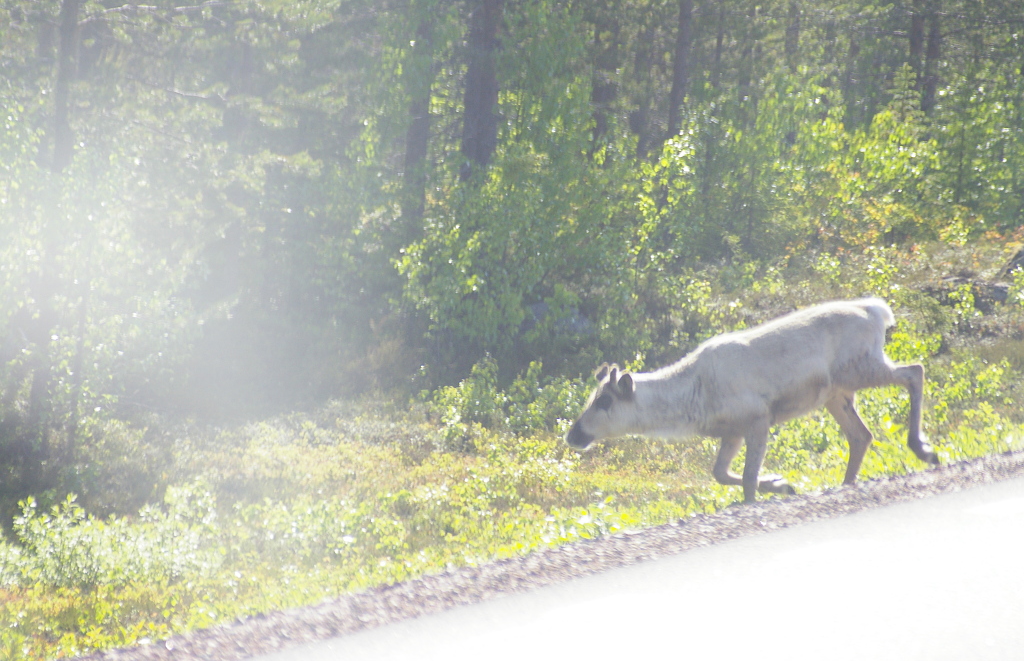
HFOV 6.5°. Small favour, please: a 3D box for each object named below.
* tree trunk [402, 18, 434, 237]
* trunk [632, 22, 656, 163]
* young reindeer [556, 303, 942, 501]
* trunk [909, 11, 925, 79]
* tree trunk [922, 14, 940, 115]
[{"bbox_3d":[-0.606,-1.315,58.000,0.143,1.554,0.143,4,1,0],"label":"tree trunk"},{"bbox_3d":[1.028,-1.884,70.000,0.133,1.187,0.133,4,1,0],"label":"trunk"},{"bbox_3d":[1.057,0.309,39.500,1.650,0.900,0.420,1,1,2],"label":"young reindeer"},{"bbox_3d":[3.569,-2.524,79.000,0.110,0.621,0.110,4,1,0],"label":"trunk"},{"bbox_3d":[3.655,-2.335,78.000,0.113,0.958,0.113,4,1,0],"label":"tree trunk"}]

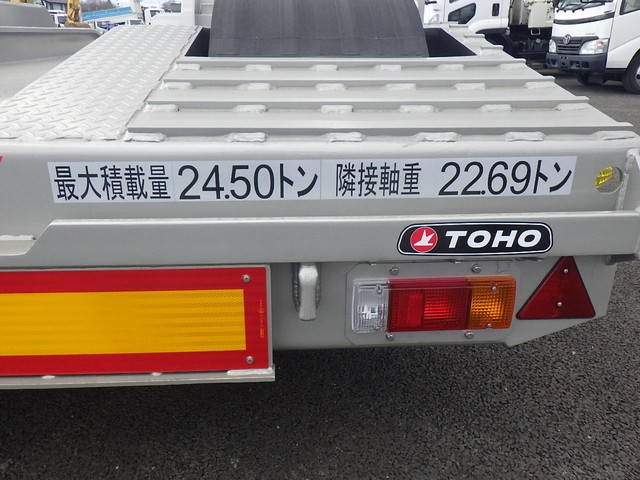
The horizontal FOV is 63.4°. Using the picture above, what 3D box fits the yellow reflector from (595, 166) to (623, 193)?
[{"bbox_3d":[0.496,-0.103,0.890,0.049,0.049,0.012,-1,20,-4],"label":"yellow reflector"}]

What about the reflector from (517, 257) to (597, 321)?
[{"bbox_3d":[0.449,0.085,0.957,0.157,0.138,0.010,-1,20,-4],"label":"reflector"}]

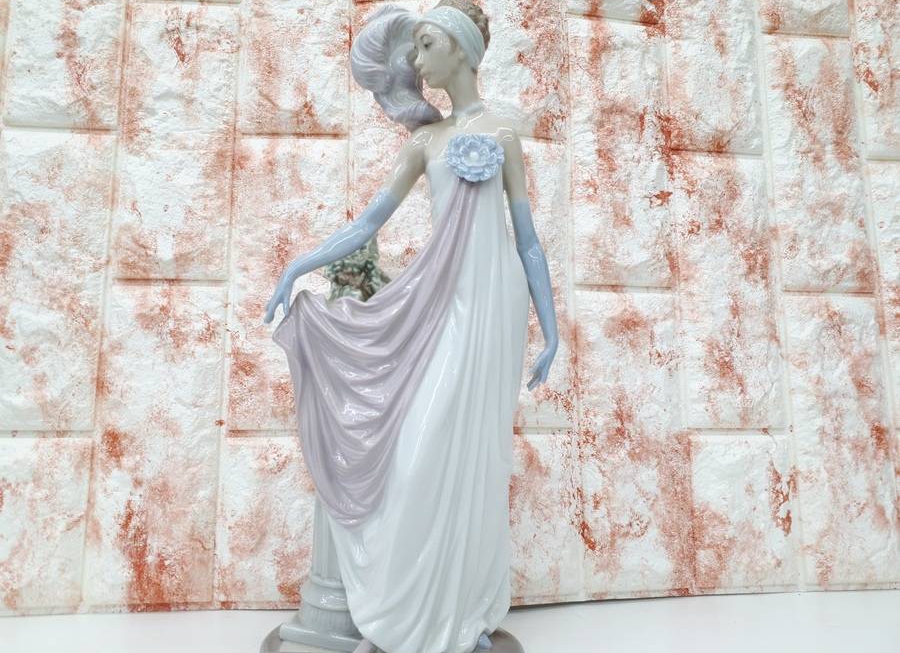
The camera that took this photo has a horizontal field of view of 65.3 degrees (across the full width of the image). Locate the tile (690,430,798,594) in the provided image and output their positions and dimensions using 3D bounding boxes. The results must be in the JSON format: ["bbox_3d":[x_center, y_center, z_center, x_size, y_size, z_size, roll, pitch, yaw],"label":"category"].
[{"bbox_3d":[0.198,0.124,0.469,0.071,0.103,0.012,1,-10,-6],"label":"tile"}]

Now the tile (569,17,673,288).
[{"bbox_3d":[0.122,-0.129,0.503,0.070,0.206,0.012,1,-10,-6],"label":"tile"}]

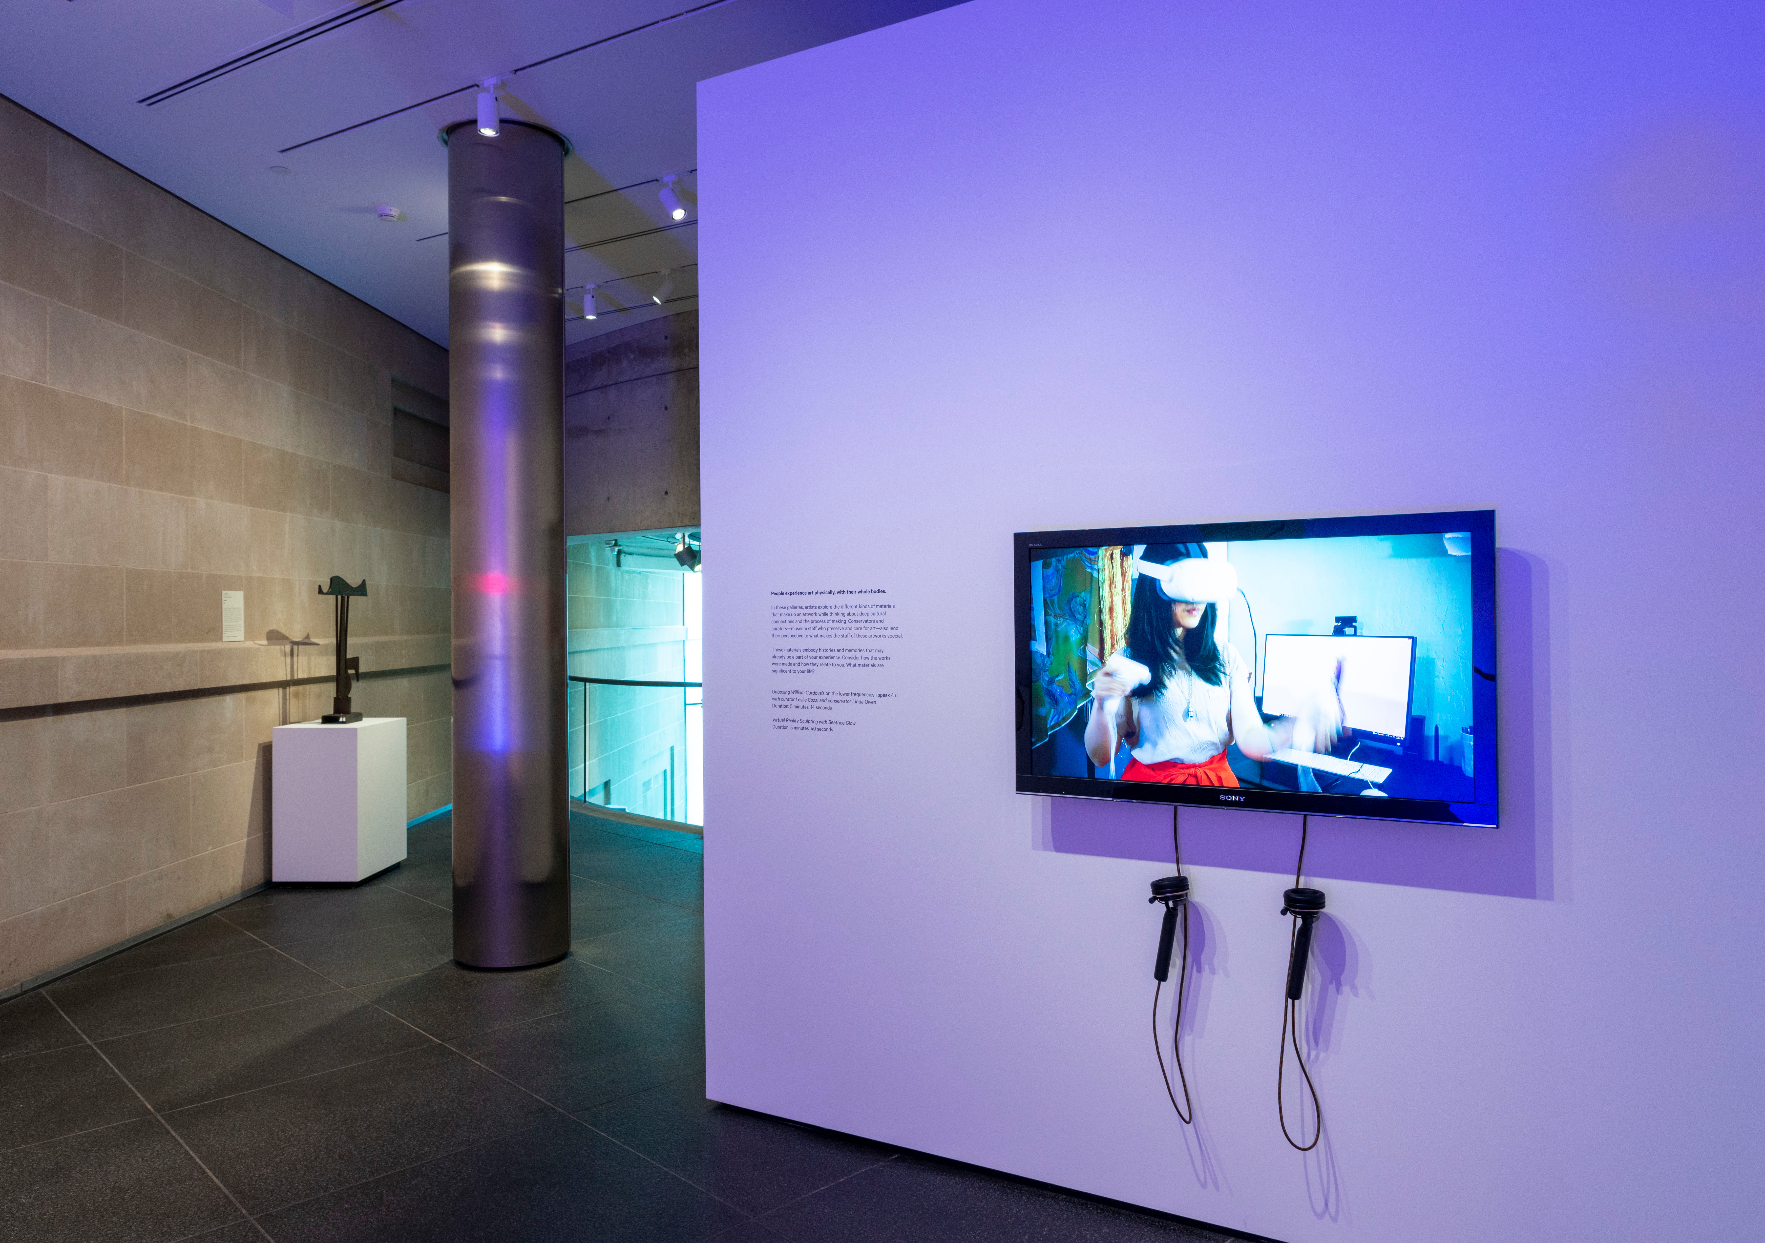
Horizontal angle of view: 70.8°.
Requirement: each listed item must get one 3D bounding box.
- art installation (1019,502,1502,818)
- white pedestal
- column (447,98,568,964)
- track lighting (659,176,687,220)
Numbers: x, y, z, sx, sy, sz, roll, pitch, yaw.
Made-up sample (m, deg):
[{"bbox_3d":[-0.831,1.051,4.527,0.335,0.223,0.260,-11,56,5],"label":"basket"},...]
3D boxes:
[{"bbox_3d":[0.834,0.104,2.919,1.106,0.664,0.080,0,0,31],"label":"art installation"},{"bbox_3d":[-3.218,1.065,7.412,0.486,0.917,0.704,0,0,1],"label":"white pedestal"},{"bbox_3d":[-1.690,-0.320,5.638,0.506,3.660,0.506,0,0,-17],"label":"column"},{"bbox_3d":[-1.010,-2.032,5.970,0.153,0.222,0.080,0,0,38],"label":"track lighting"}]

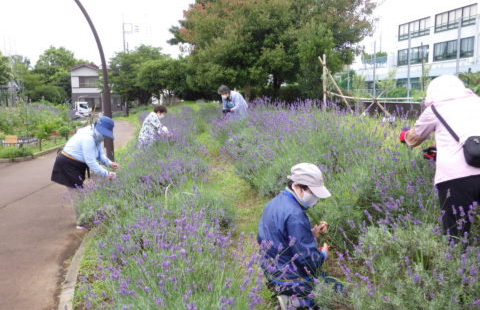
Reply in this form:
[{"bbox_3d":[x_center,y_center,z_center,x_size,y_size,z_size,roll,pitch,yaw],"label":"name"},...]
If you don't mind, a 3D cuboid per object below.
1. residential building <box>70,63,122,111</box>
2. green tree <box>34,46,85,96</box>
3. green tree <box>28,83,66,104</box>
[{"bbox_3d":[-20.551,-9.735,56.000,7.200,6.600,6.500,0,9,-3],"label":"residential building"},{"bbox_3d":[-26.961,-12.323,58.000,7.200,7.800,6.500,0,9,0],"label":"green tree"},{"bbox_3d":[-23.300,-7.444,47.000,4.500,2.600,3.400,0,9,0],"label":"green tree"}]

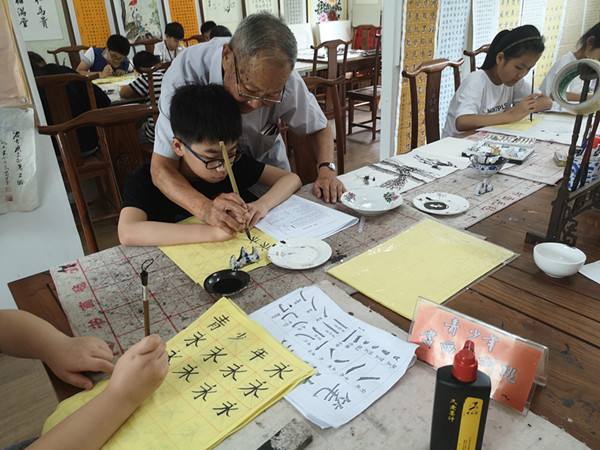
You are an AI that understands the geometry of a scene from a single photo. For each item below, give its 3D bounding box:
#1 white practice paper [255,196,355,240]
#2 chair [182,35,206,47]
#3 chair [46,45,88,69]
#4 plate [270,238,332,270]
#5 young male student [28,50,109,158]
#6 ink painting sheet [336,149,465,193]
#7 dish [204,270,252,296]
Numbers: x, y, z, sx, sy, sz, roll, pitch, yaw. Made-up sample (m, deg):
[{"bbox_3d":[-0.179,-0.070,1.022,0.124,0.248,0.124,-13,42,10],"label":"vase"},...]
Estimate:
[{"bbox_3d":[-0.007,-0.019,1.289,0.213,0.012,0.260,-25,34,-37],"label":"white practice paper"},{"bbox_3d":[-1.002,-1.599,5.432,0.480,1.050,0.460,-20,29,-31],"label":"chair"},{"bbox_3d":[-2.184,-1.331,4.843,0.480,0.980,0.470,-25,34,-37],"label":"chair"},{"bbox_3d":[0.001,0.073,1.097,0.149,0.020,0.149,-2,27,1],"label":"plate"},{"bbox_3d":[-1.536,-0.510,3.108,0.550,1.100,0.680,-20,29,-31],"label":"young male student"},{"bbox_3d":[0.365,-0.194,1.653,0.400,0.006,0.270,-21,30,-33],"label":"ink painting sheet"},{"bbox_3d":[-0.155,0.128,1.004,0.097,0.022,0.097,-3,27,0],"label":"dish"}]

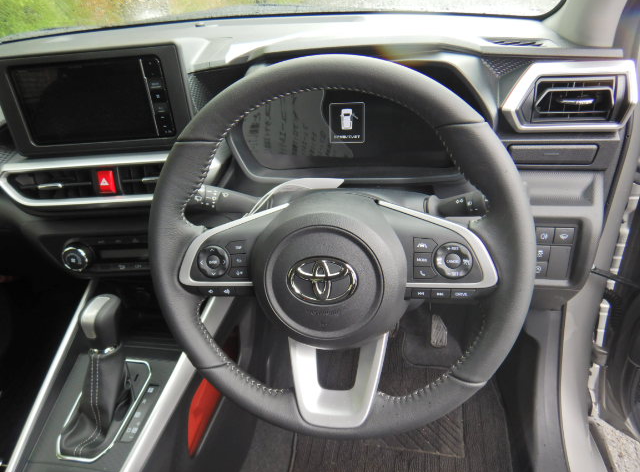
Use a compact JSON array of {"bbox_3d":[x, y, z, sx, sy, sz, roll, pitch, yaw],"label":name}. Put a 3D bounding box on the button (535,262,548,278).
[{"bbox_3d":[0.286,0.043,0.584,0.022,0.021,0.010,0,26,13],"label":"button"}]

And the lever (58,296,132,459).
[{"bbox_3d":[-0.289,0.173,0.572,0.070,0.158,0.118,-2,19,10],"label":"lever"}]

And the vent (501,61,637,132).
[{"bbox_3d":[0.308,-0.174,0.554,0.138,0.079,0.045,3,18,17],"label":"vent"}]

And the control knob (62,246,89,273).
[{"bbox_3d":[-0.375,0.036,0.680,0.041,0.041,0.024,-2,8,10],"label":"control knob"}]

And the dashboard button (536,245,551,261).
[{"bbox_3d":[0.290,0.021,0.584,0.022,0.021,0.010,0,26,13],"label":"dashboard button"}]

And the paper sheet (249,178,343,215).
[{"bbox_3d":[-0.028,-0.044,0.500,0.103,0.035,0.035,-2,23,10],"label":"paper sheet"}]

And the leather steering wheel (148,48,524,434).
[{"bbox_3d":[0.010,0.020,0.440,0.370,0.370,0.085,-1,10,12],"label":"leather steering wheel"}]

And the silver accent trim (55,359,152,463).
[{"bbox_3d":[-0.284,0.226,0.585,0.080,0.010,0.140,-2,39,10],"label":"silver accent trim"}]

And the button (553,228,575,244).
[{"bbox_3d":[0.318,-0.001,0.582,0.024,0.024,0.010,0,26,13],"label":"button"}]

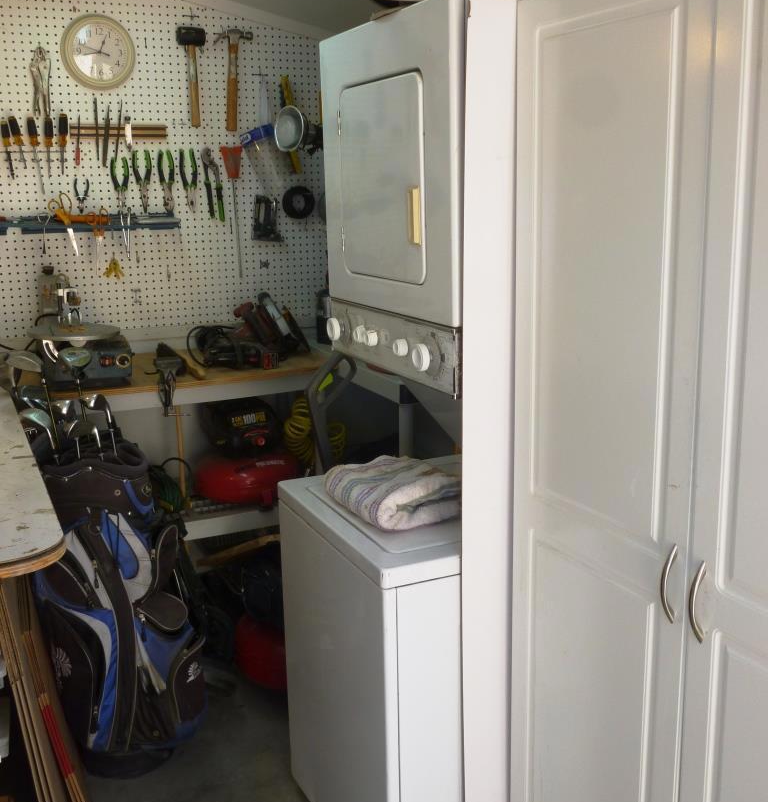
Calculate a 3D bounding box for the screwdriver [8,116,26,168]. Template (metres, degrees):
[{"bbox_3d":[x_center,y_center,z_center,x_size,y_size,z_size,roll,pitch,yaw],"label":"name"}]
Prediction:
[{"bbox_3d":[-1.132,-0.800,2.754,0.028,0.158,0.028,-18,19,-20],"label":"screwdriver"}]

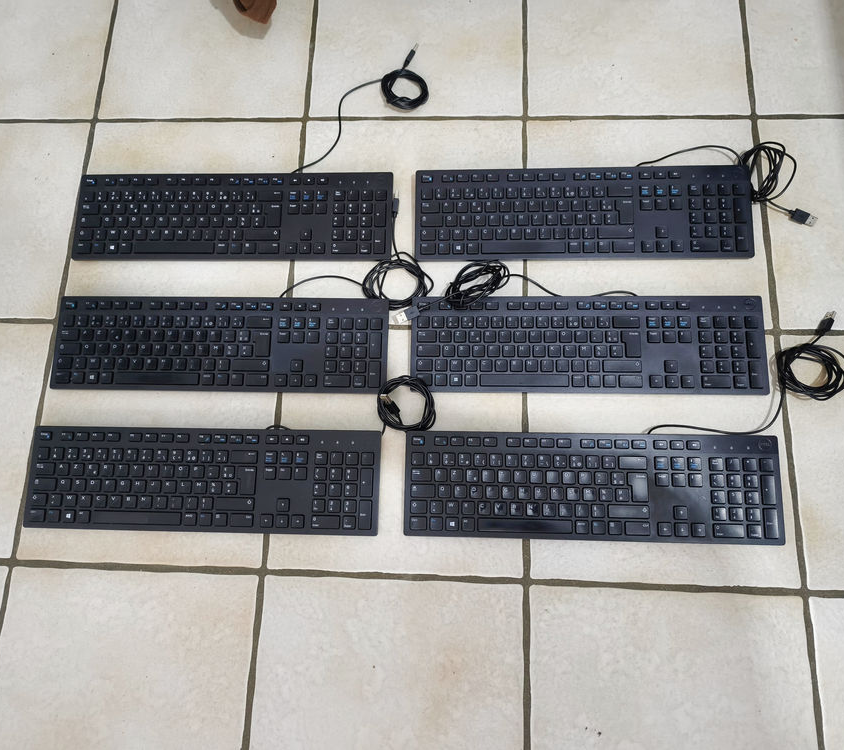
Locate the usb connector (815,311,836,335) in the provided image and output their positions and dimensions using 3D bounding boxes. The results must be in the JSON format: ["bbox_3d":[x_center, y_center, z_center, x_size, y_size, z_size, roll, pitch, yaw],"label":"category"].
[{"bbox_3d":[0.505,-0.064,0.830,0.007,0.014,0.032,35,79,-7],"label":"usb connector"}]

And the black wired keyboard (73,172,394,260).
[{"bbox_3d":[-0.261,-0.218,0.918,0.443,0.024,0.127,1,75,4],"label":"black wired keyboard"}]

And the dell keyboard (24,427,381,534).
[{"bbox_3d":[-0.271,0.130,0.821,0.442,0.023,0.127,1,75,4],"label":"dell keyboard"}]

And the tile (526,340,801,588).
[{"bbox_3d":[0.287,0.096,0.815,0.307,0.010,0.305,1,75,4],"label":"tile"}]

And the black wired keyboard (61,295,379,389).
[{"bbox_3d":[-0.264,-0.040,0.871,0.443,0.024,0.127,1,75,4],"label":"black wired keyboard"}]

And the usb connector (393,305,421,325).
[{"bbox_3d":[-0.017,-0.076,0.851,0.030,0.007,0.013,-23,75,-3],"label":"usb connector"}]

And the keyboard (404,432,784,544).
[{"bbox_3d":[0.201,0.133,0.793,0.442,0.023,0.127,0,75,3],"label":"keyboard"}]

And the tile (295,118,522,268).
[{"bbox_3d":[-0.017,-0.212,0.914,0.307,0.010,0.305,1,75,4],"label":"tile"}]

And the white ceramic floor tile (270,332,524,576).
[{"bbox_3d":[-0.029,0.090,0.838,0.309,0.010,0.309,1,75,4],"label":"white ceramic floor tile"}]

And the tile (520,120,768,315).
[{"bbox_3d":[0.299,-0.209,0.899,0.309,0.010,0.309,1,75,4],"label":"tile"}]

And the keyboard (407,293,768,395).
[{"bbox_3d":[0.208,-0.038,0.842,0.443,0.024,0.127,0,75,4],"label":"keyboard"}]

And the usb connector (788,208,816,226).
[{"bbox_3d":[0.503,-0.208,0.877,0.033,0.009,0.015,29,79,10],"label":"usb connector"}]

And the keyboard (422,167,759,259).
[{"bbox_3d":[0.214,-0.215,0.889,0.443,0.024,0.127,0,75,3],"label":"keyboard"}]

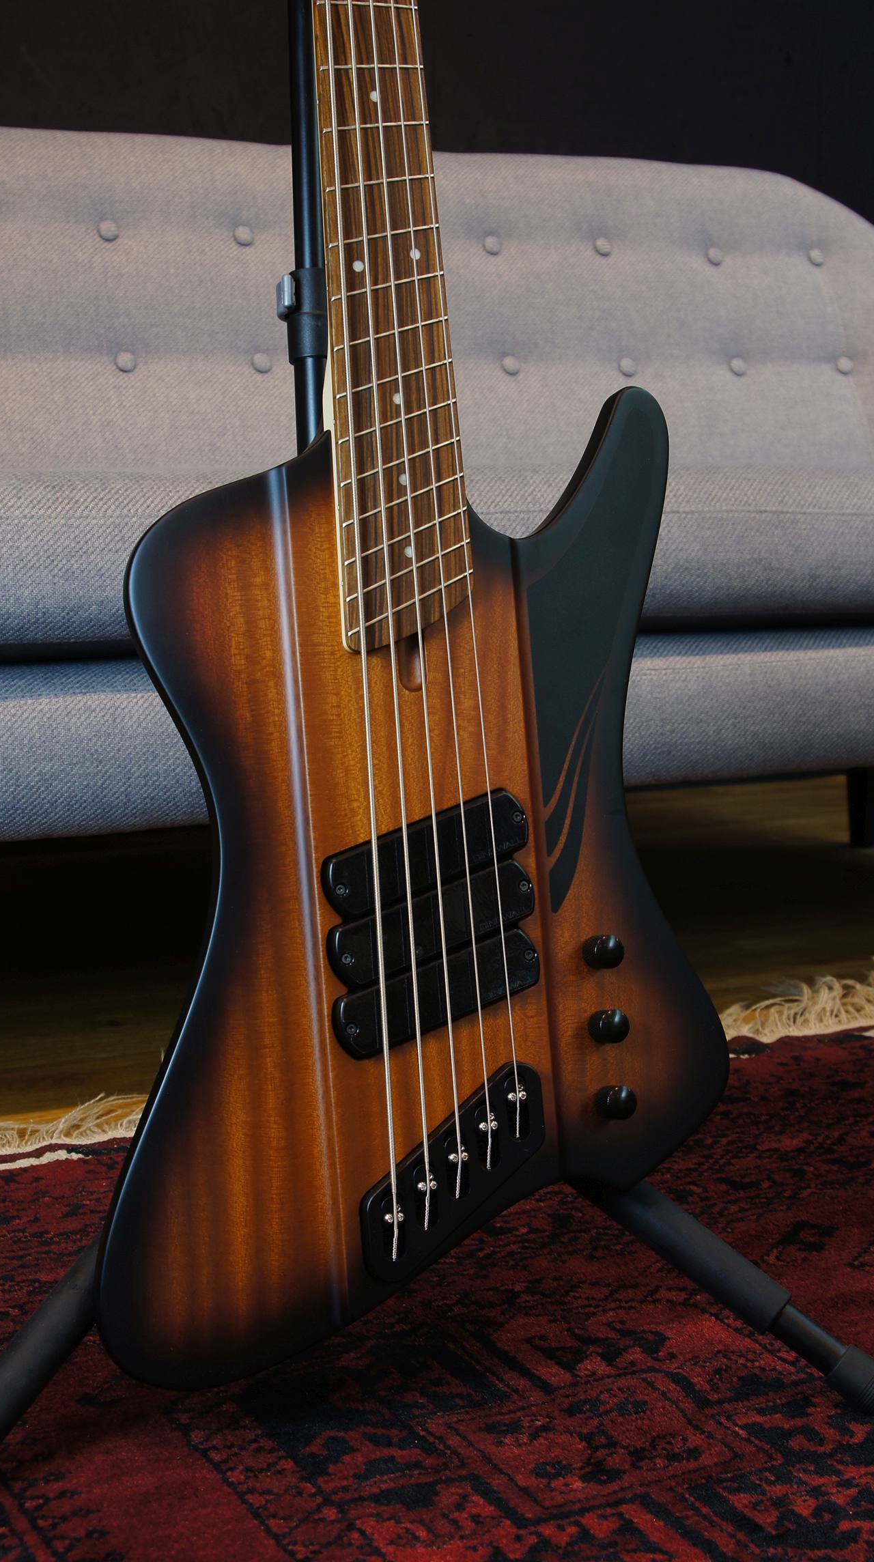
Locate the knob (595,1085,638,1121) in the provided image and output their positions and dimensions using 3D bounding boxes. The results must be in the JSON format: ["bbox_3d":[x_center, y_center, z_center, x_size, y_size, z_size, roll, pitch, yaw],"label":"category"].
[{"bbox_3d":[0.095,0.170,1.185,0.018,0.018,0.017,-3,-4,-20],"label":"knob"}]

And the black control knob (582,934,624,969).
[{"bbox_3d":[0.089,0.090,1.191,0.018,0.018,0.017,-3,-4,-20],"label":"black control knob"}]

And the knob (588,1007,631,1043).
[{"bbox_3d":[0.092,0.130,1.188,0.018,0.018,0.017,-3,-4,-20],"label":"knob"}]

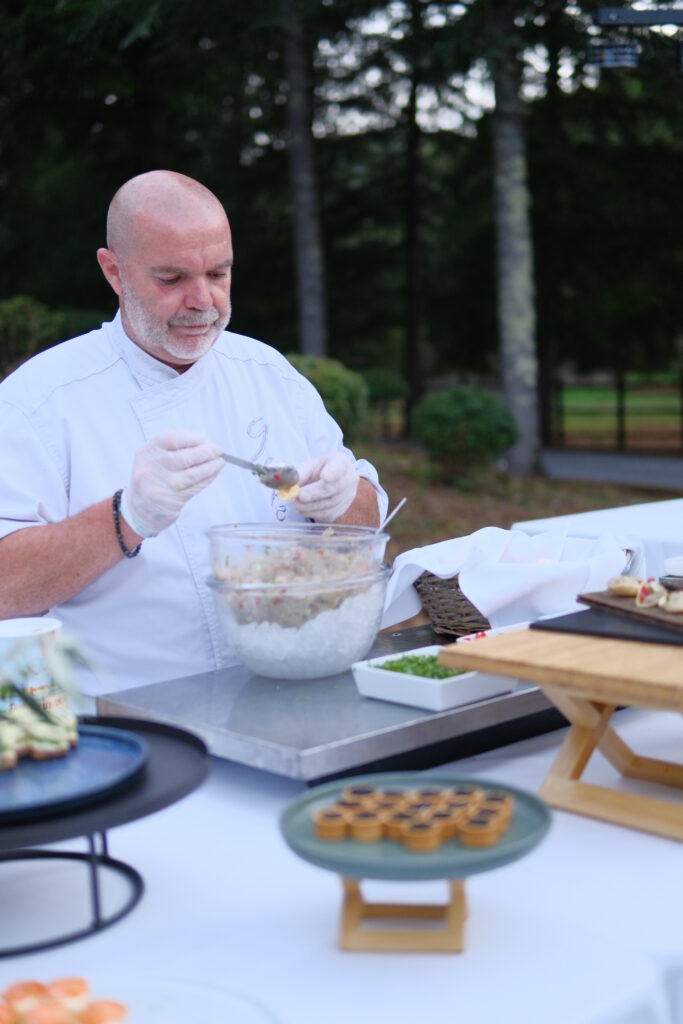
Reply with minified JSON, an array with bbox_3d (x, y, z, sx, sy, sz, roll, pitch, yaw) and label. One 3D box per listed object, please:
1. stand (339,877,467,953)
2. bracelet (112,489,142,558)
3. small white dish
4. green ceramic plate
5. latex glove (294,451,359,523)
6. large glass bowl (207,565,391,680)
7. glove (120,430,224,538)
[{"bbox_3d":[0.047,0.286,0.978,0.092,0.071,0.075,-1,6,6],"label":"stand"},{"bbox_3d":[-0.237,0.012,1.440,0.010,0.077,0.072,-13,-5,24],"label":"bracelet"},{"bbox_3d":[0.106,0.184,1.434,0.131,0.030,0.130,-7,8,-43],"label":"small white dish"},{"bbox_3d":[0.057,0.240,0.973,0.205,0.020,0.205,-2,6,0],"label":"green ceramic plate"},{"bbox_3d":[-0.018,-0.030,1.530,0.082,0.083,0.066,-6,7,-36],"label":"latex glove"},{"bbox_3d":[-0.051,0.134,1.534,0.219,0.117,0.219,-3,6,0],"label":"large glass bowl"},{"bbox_3d":[-0.188,-0.031,1.430,0.112,0.114,0.082,-1,6,9],"label":"glove"}]

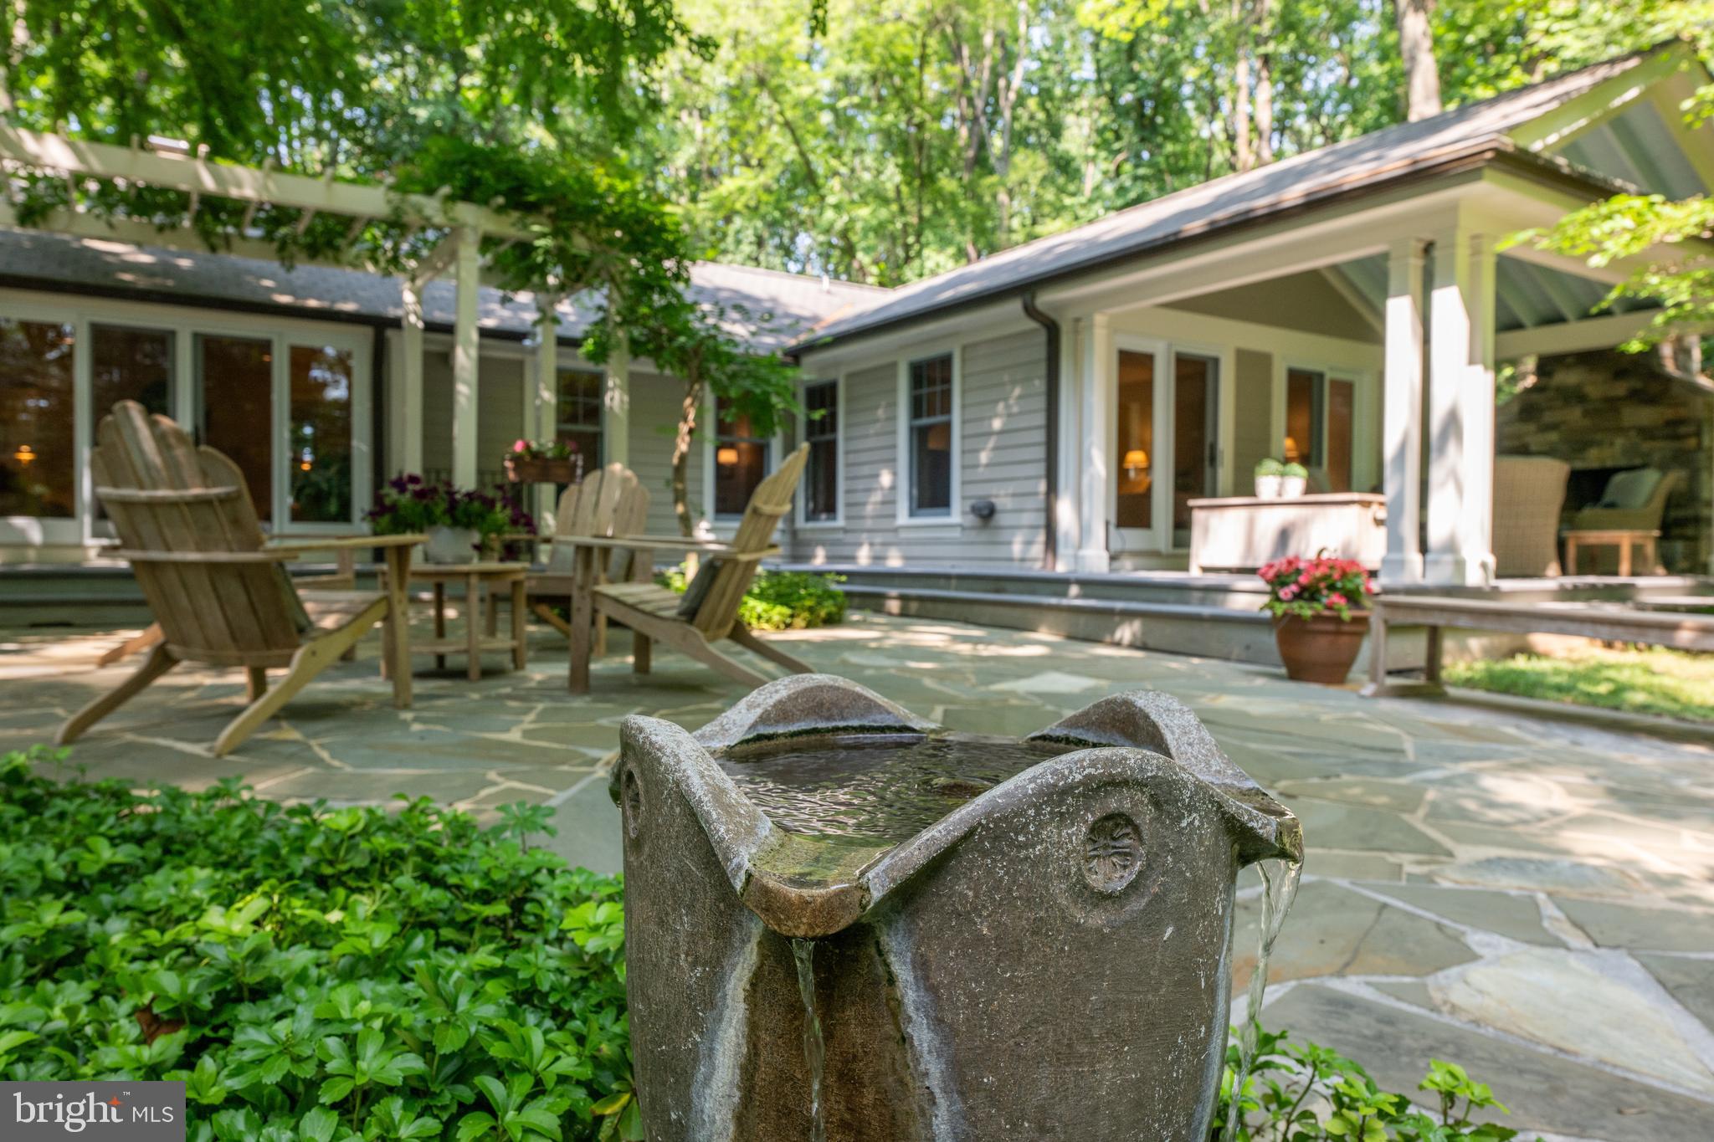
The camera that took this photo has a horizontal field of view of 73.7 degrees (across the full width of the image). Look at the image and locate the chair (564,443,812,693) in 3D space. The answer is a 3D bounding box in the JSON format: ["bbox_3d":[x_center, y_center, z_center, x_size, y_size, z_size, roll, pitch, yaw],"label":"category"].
[{"bbox_3d":[-0.645,-0.022,4.676,0.943,0.998,0.710,1,1,13],"label":"chair"}]

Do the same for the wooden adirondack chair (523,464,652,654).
[{"bbox_3d":[-1.482,-0.098,6.117,0.710,0.998,0.943,1,1,13],"label":"wooden adirondack chair"}]

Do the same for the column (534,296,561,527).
[{"bbox_3d":[-3.113,-1.446,11.475,0.150,2.783,0.150,0,1,-33],"label":"column"}]

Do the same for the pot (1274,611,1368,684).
[{"bbox_3d":[2.111,0.346,5.205,0.420,0.315,0.420,0,1,0],"label":"pot"}]

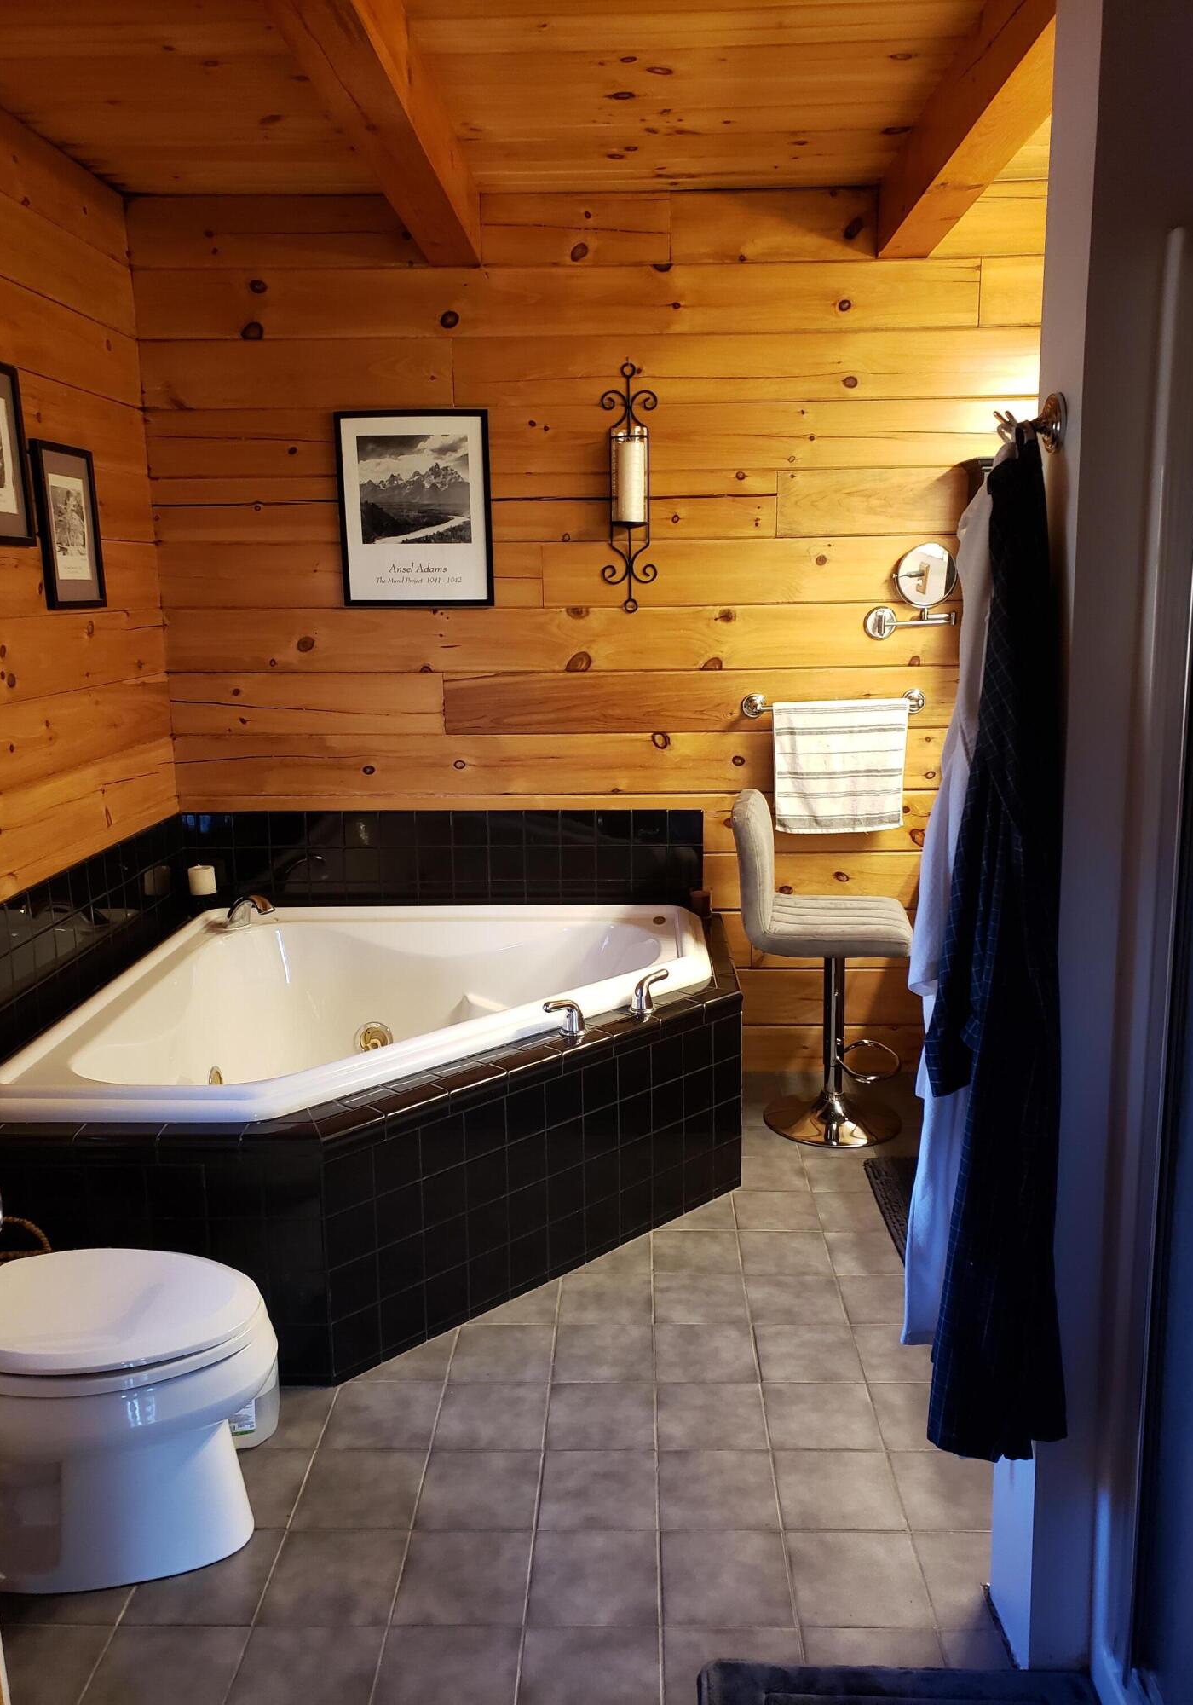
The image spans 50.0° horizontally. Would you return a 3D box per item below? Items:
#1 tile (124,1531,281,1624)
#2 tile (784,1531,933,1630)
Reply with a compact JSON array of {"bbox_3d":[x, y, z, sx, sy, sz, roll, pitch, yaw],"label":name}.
[{"bbox_3d":[-0.603,1.127,1.991,0.198,0.010,0.197,-1,11,2],"label":"tile"},{"bbox_3d":[0.396,1.109,1.950,0.197,0.010,0.197,-1,11,2],"label":"tile"}]

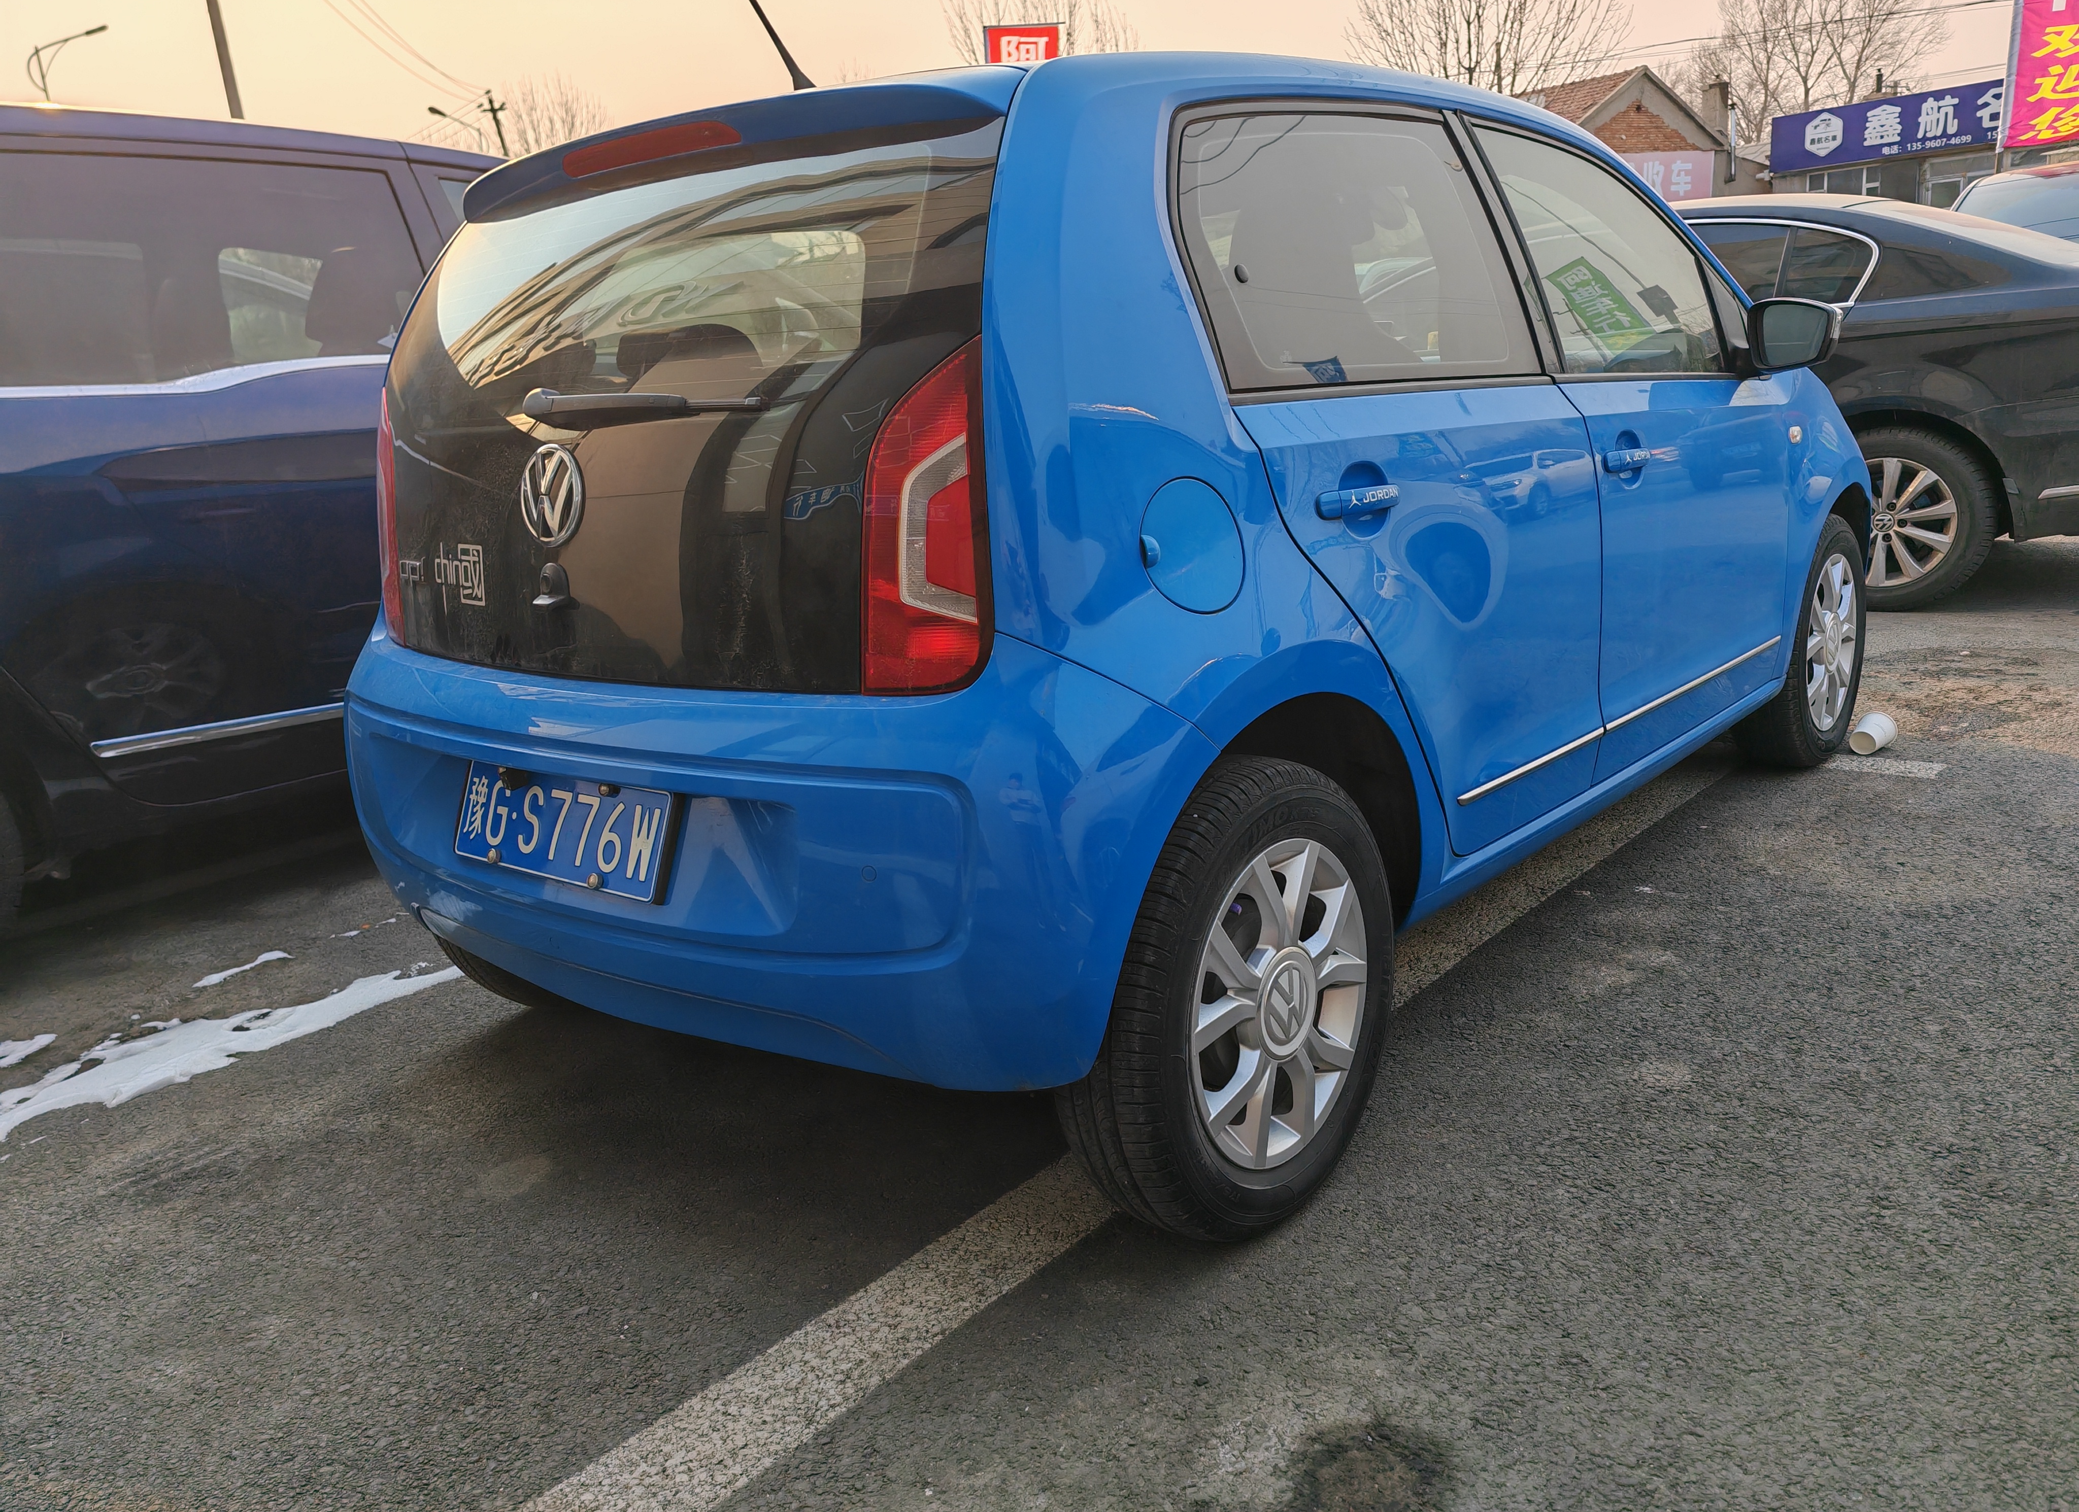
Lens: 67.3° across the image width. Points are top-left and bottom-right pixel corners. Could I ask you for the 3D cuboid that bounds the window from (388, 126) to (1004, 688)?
[{"bbox_3d":[-0.545,-0.433,2.031,1.240,0.662,0.172,8,4,40],"label":"window"}]

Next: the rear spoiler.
[{"bbox_3d":[-0.448,-0.817,2.086,1.150,0.110,0.240,8,19,40],"label":"rear spoiler"}]

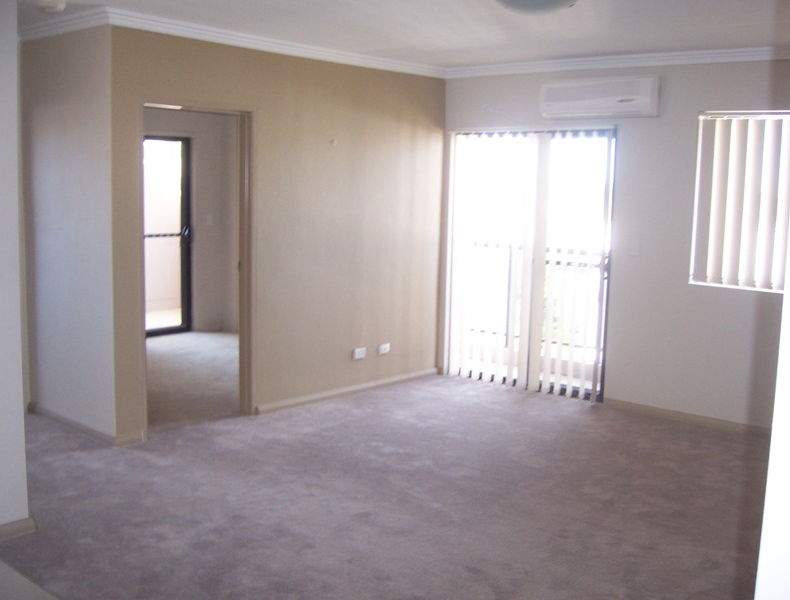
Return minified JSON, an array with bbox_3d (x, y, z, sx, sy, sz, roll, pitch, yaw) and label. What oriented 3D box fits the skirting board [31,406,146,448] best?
[{"bbox_3d":[-2.068,0.806,5.552,1.093,0.066,0.210,8,10,40],"label":"skirting board"}]

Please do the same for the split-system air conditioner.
[{"bbox_3d":[1.487,-1.465,6.084,0.858,0.270,0.200,7,10,39],"label":"split-system air conditioner"}]

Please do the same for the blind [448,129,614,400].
[{"bbox_3d":[1.050,-0.315,6.755,1.520,2.090,0.100,7,10,39],"label":"blind"}]

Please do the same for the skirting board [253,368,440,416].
[{"bbox_3d":[-0.312,0.704,6.573,0.020,0.066,1.921,8,11,43],"label":"skirting board"}]

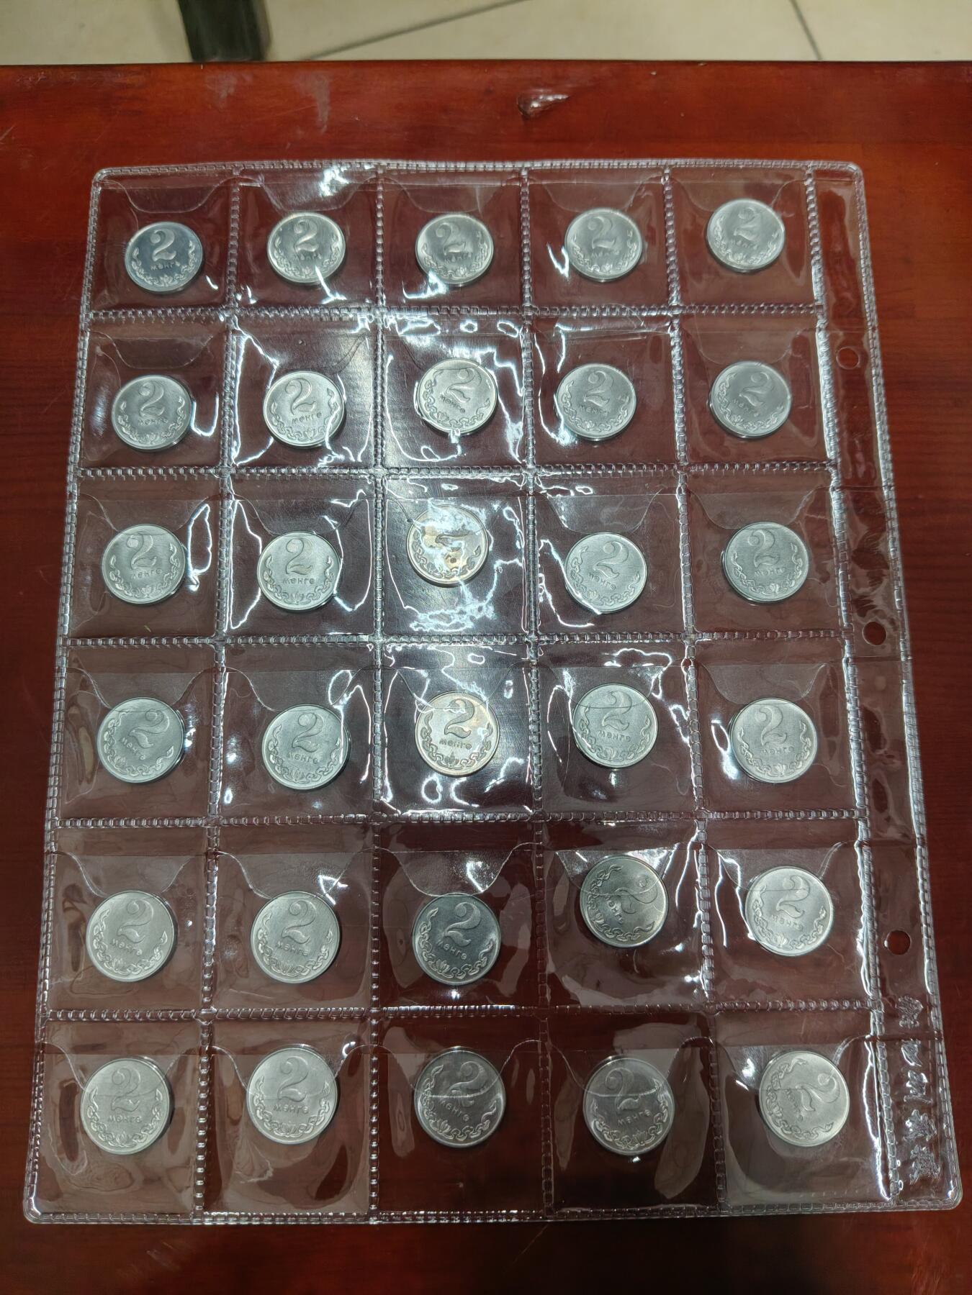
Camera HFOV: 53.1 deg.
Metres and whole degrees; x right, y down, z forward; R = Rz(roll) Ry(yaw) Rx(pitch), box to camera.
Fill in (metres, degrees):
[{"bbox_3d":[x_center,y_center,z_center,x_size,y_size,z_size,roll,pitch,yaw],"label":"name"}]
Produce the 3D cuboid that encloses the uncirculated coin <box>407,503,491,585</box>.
[{"bbox_3d":[-0.009,-0.025,0.232,0.020,0.002,0.020,0,80,0],"label":"uncirculated coin"}]

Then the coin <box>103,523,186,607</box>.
[{"bbox_3d":[-0.081,-0.019,0.230,0.020,0.001,0.020,-1,80,0],"label":"coin"}]

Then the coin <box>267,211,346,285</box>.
[{"bbox_3d":[-0.045,-0.100,0.244,0.020,0.001,0.020,-1,80,0],"label":"coin"}]

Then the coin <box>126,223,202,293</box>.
[{"bbox_3d":[-0.080,-0.098,0.244,0.020,0.001,0.020,-1,80,0],"label":"coin"}]

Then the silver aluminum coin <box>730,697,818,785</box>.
[{"bbox_3d":[0.066,0.021,0.223,0.020,0.001,0.020,-1,80,0],"label":"silver aluminum coin"}]

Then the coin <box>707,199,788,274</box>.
[{"bbox_3d":[0.065,-0.104,0.246,0.020,0.001,0.020,-1,80,0],"label":"coin"}]

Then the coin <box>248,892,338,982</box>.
[{"bbox_3d":[-0.042,0.064,0.216,0.020,0.002,0.020,0,80,0],"label":"coin"}]

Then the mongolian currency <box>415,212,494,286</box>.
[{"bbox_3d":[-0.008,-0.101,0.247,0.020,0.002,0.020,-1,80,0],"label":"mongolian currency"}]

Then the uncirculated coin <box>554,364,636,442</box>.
[{"bbox_3d":[0.027,-0.060,0.238,0.020,0.002,0.020,0,80,0],"label":"uncirculated coin"}]

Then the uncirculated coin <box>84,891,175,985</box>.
[{"bbox_3d":[-0.079,0.064,0.216,0.020,0.002,0.020,0,80,0],"label":"uncirculated coin"}]

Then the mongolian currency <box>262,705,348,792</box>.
[{"bbox_3d":[-0.042,0.023,0.223,0.020,0.002,0.020,0,80,0],"label":"mongolian currency"}]

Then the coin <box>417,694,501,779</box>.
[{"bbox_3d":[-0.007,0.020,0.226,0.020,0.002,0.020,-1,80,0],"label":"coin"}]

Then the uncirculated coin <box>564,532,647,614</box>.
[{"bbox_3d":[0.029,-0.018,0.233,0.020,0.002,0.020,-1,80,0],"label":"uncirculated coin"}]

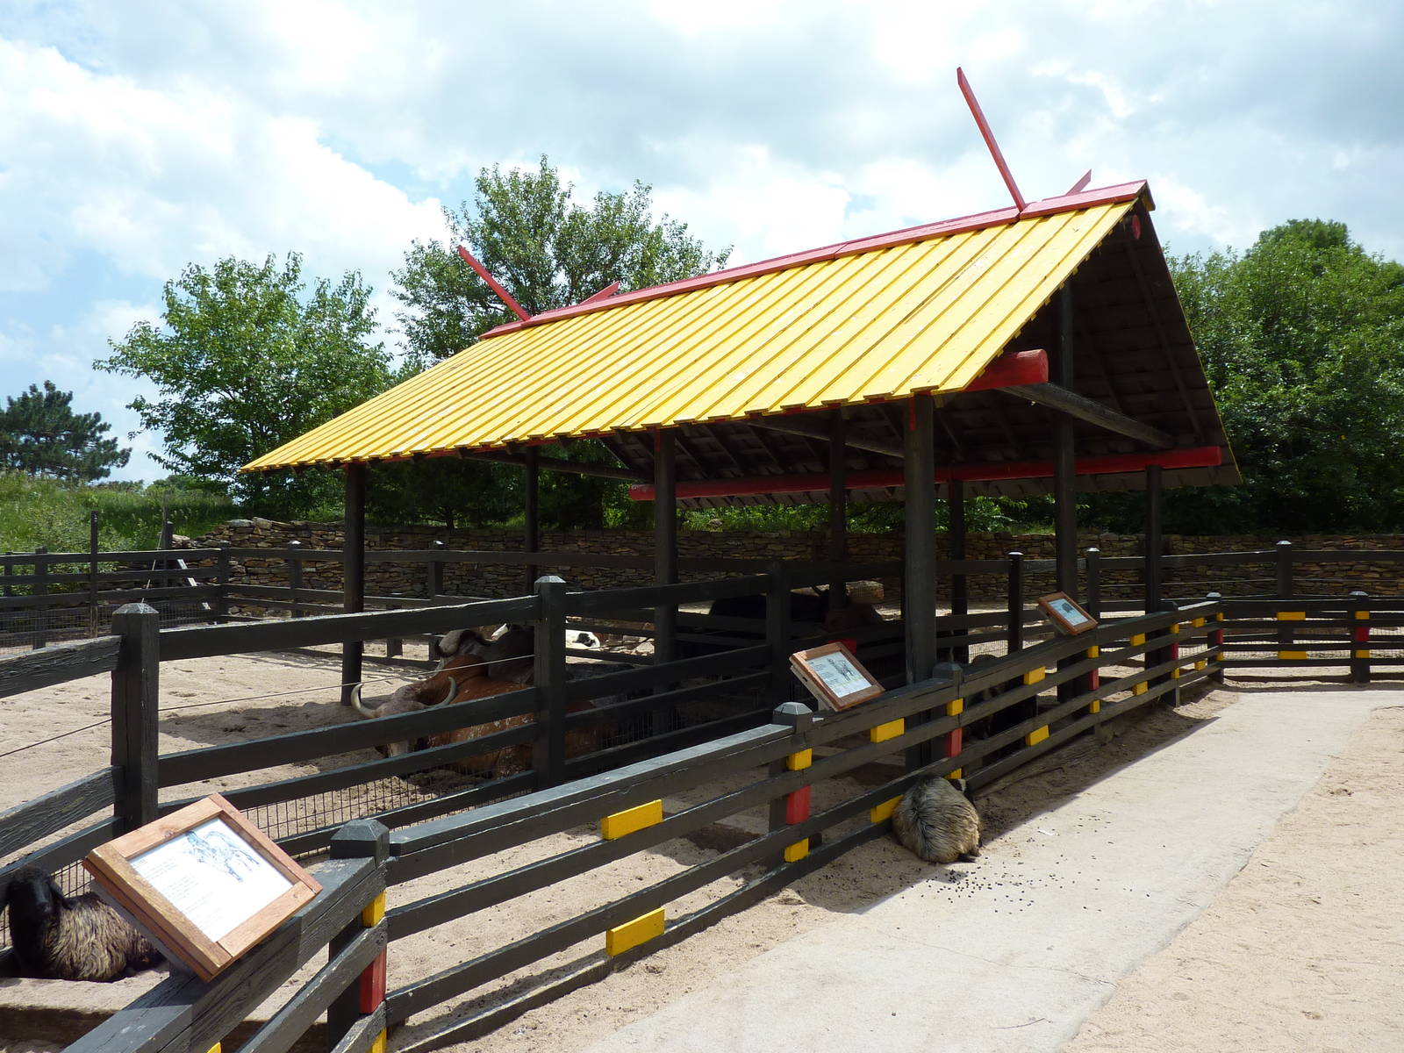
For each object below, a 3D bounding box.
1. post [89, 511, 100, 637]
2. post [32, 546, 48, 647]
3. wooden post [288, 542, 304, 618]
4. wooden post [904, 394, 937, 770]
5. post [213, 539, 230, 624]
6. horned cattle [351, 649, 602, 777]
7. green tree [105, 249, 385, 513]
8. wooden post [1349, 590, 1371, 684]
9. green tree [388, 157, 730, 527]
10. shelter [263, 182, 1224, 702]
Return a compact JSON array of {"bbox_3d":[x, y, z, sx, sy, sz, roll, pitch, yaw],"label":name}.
[{"bbox_3d":[-9.589,0.822,16.000,0.120,2.150,0.120,-1,-2,39],"label":"post"},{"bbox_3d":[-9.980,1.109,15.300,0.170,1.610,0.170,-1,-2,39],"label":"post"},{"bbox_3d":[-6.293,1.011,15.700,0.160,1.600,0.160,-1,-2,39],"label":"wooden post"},{"bbox_3d":[1.575,0.403,7.300,0.225,2.720,0.225,-1,-2,39],"label":"wooden post"},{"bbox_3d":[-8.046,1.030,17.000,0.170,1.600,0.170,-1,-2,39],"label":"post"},{"bbox_3d":[-1.700,1.396,7.800,2.000,0.920,0.850,1,-2,-30],"label":"horned cattle"},{"bbox_3d":[-12.224,-3.841,27.000,7.800,6.900,7.200,0,-2,0],"label":"green tree"},{"bbox_3d":[7.393,1.252,11.400,0.170,1.070,0.170,0,-2,8],"label":"wooden post"},{"bbox_3d":[-3.529,-4.530,25.000,8.400,9.100,8.000,0,-2,0],"label":"green tree"},{"bbox_3d":[0.535,-0.507,11.988,9.022,5.032,7.888,-1,-2,39],"label":"shelter"}]

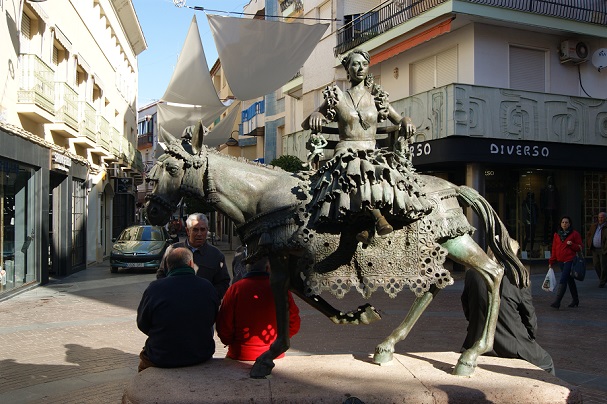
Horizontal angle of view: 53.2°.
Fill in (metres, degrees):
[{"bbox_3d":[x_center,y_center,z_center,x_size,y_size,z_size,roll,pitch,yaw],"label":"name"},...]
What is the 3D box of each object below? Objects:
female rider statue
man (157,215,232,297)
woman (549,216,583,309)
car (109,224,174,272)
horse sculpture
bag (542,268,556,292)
[{"bbox_3d":[0.430,-0.380,4.080,0.880,1.330,0.720,0,-1,-10],"label":"female rider statue"},{"bbox_3d":[-0.860,0.950,4.800,0.570,1.700,0.360,0,-1,-13],"label":"man"},{"bbox_3d":[4.830,1.115,11.200,0.660,1.680,0.560,1,-1,-40],"label":"woman"},{"bbox_3d":[-5.360,1.530,20.300,1.700,1.430,3.830,0,-1,-9],"label":"car"},{"bbox_3d":[0.260,0.310,4.180,2.660,1.710,0.660,0,-1,-4],"label":"horse sculpture"},{"bbox_3d":[4.580,1.430,11.250,0.270,0.460,0.150,-1,-1,30],"label":"bag"}]

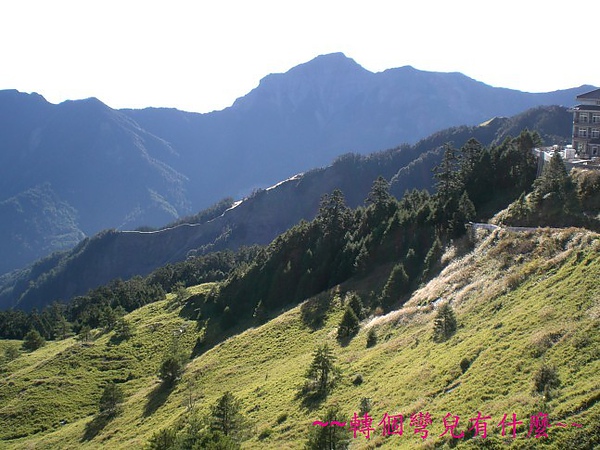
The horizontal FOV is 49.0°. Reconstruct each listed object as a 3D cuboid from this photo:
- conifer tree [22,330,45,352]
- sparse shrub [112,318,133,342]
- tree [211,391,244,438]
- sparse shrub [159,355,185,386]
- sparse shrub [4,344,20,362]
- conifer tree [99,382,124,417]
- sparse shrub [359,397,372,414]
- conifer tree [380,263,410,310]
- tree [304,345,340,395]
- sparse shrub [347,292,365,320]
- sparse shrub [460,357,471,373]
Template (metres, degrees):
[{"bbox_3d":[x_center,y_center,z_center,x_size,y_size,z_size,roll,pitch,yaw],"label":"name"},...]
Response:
[{"bbox_3d":[-49.359,21.207,122.000,3.993,3.952,3.794,0,9,0],"label":"conifer tree"},{"bbox_3d":[-39.070,23.000,145.000,4.270,5.720,4.270,0,10,0],"label":"sparse shrub"},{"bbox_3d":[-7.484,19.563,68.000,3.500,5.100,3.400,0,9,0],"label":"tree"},{"bbox_3d":[-17.950,20.320,92.000,3.520,4.470,3.520,0,10,0],"label":"sparse shrub"},{"bbox_3d":[-49.321,22.044,113.000,2.690,2.995,2.555,0,9,0],"label":"sparse shrub"},{"bbox_3d":[-25.755,23.842,90.000,3.481,4.506,3.307,0,9,0],"label":"conifer tree"},{"bbox_3d":[5.668,15.619,57.000,1.187,1.511,1.128,0,9,0],"label":"sparse shrub"},{"bbox_3d":[15.660,10.080,108.000,4.770,7.870,4.770,0,10,0],"label":"conifer tree"},{"bbox_3d":[2.220,15.020,68.000,3.844,5.207,3.652,0,9,0],"label":"tree"},{"bbox_3d":[7.920,11.630,94.000,2.517,3.876,2.391,0,9,0],"label":"sparse shrub"},{"bbox_3d":[12.060,10.170,48.000,0.710,1.170,0.710,0,10,0],"label":"sparse shrub"}]

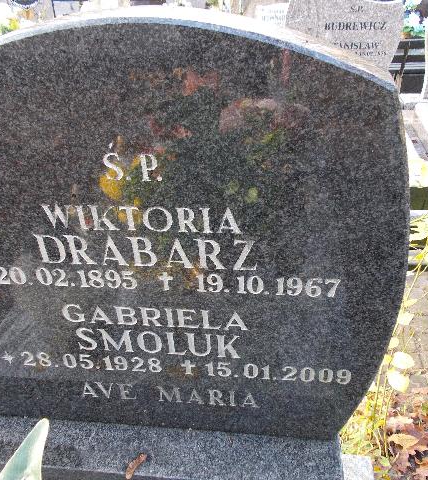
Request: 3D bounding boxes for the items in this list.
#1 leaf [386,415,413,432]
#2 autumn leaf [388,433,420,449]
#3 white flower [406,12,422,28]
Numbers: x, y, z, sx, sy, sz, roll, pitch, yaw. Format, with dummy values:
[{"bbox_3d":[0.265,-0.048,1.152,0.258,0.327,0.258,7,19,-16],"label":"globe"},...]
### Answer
[{"bbox_3d":[0.533,0.525,1.375,0.080,0.020,0.050,-3,29,0],"label":"leaf"},{"bbox_3d":[0.521,0.548,1.315,0.090,0.022,0.050,-3,29,0],"label":"autumn leaf"},{"bbox_3d":[1.752,-1.918,4.200,0.140,0.130,0.120,8,31,19],"label":"white flower"}]

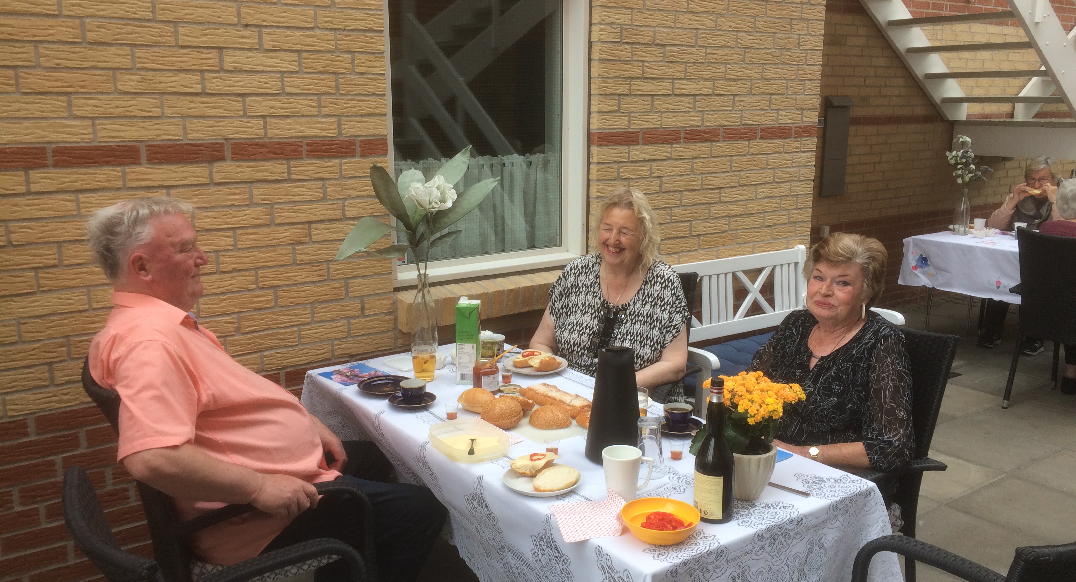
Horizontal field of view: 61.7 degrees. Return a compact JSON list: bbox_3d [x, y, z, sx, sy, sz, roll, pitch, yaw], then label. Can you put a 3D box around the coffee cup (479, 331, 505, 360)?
[{"bbox_3d":[-0.154,0.186,2.992,0.092,0.086,0.092,0,12,0],"label":"coffee cup"}]

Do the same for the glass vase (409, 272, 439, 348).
[{"bbox_3d":[-0.381,0.088,3.001,0.092,0.270,0.092,0,12,0],"label":"glass vase"}]

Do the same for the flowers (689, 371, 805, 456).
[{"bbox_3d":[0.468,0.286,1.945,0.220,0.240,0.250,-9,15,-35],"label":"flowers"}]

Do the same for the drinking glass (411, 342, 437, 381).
[{"bbox_3d":[-0.354,0.216,2.788,0.077,0.112,0.077,0,12,0],"label":"drinking glass"}]

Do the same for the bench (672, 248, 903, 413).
[{"bbox_3d":[0.935,0.332,3.860,1.230,0.900,0.580,-9,15,-35],"label":"bench"}]

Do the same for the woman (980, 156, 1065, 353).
[{"bbox_3d":[3.211,-0.248,5.824,0.550,1.200,0.750,12,17,43],"label":"woman"}]

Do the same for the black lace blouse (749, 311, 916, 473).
[{"bbox_3d":[0.833,0.315,2.546,0.500,0.540,0.360,9,15,36],"label":"black lace blouse"}]

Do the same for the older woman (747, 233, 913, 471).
[{"bbox_3d":[0.743,0.461,2.461,0.520,1.240,0.760,9,15,36],"label":"older woman"}]

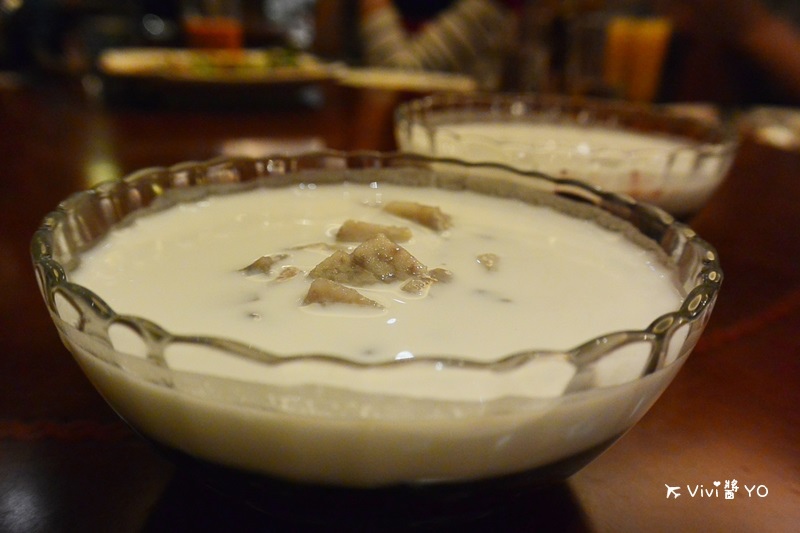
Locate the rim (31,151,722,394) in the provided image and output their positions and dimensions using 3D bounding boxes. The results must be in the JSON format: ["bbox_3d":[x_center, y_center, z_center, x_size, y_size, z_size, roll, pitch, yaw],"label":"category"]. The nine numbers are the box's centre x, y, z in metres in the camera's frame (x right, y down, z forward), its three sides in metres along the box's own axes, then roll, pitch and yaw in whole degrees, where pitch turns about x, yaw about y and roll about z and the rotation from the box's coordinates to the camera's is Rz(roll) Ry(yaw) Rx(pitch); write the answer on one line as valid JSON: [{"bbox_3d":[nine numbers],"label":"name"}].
[{"bbox_3d":[-0.004,-0.008,0.158,0.139,0.011,0.139,3,20,0],"label":"rim"}]

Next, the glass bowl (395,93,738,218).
[{"bbox_3d":[0.065,-0.035,0.307,0.138,0.060,0.138,3,20,-1],"label":"glass bowl"}]

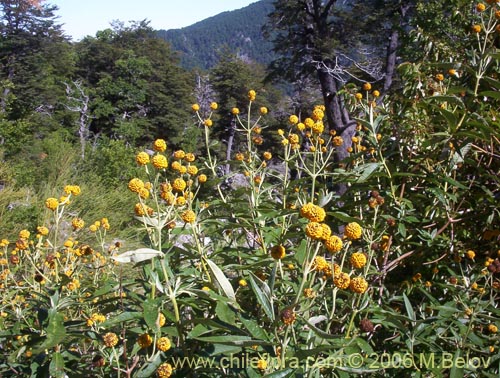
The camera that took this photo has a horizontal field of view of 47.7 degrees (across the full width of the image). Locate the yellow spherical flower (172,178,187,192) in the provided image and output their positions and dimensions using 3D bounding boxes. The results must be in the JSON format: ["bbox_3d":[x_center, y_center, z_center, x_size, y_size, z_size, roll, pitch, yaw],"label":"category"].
[{"bbox_3d":[-0.126,-0.007,1.020,0.024,0.024,0.024,0,4,0],"label":"yellow spherical flower"}]

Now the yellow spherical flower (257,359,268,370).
[{"bbox_3d":[0.024,0.327,1.050,0.019,0.019,0.019,0,4,0],"label":"yellow spherical flower"}]

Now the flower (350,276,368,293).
[{"bbox_3d":[0.183,0.161,0.940,0.028,0.028,0.028,0,4,0],"label":"flower"}]

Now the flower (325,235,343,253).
[{"bbox_3d":[0.122,0.081,0.820,0.025,0.025,0.025,0,4,0],"label":"flower"}]

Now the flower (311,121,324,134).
[{"bbox_3d":[0.139,-0.125,1.150,0.024,0.024,0.024,0,4,0],"label":"flower"}]

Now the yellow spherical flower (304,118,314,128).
[{"bbox_3d":[0.129,-0.142,1.220,0.020,0.020,0.020,0,4,0],"label":"yellow spherical flower"}]

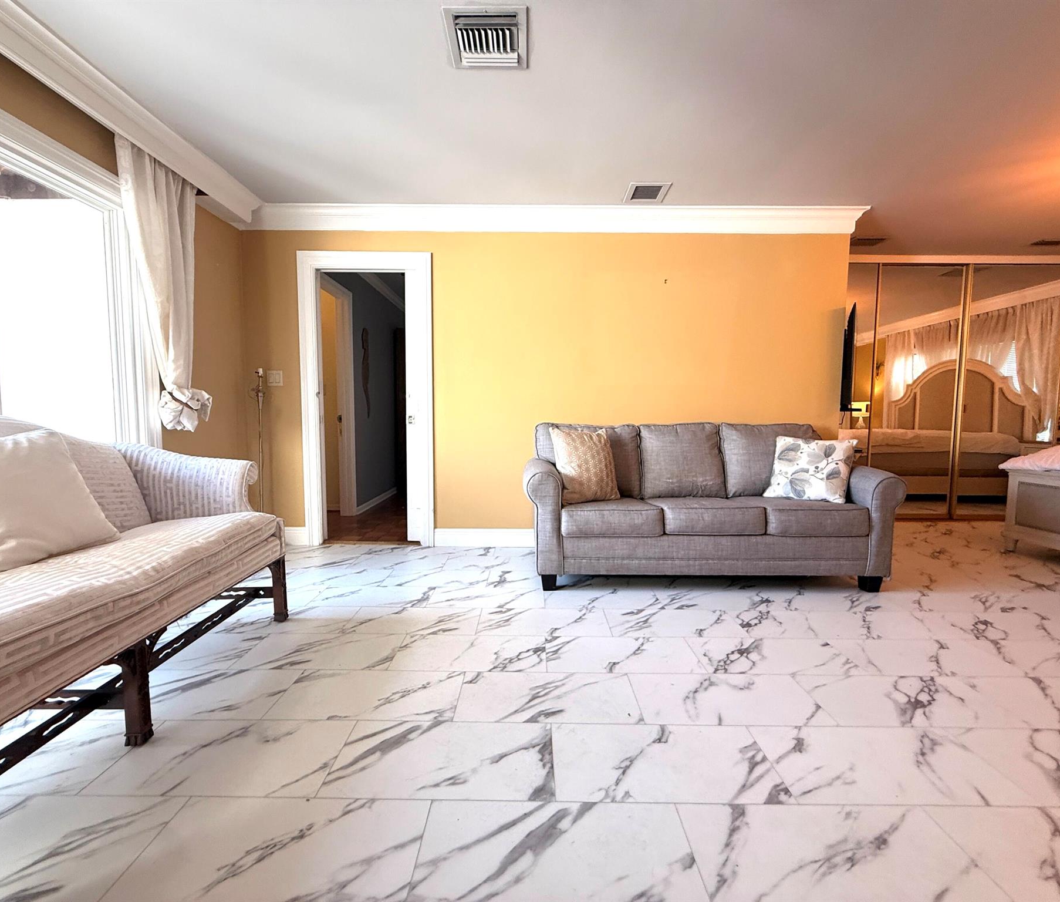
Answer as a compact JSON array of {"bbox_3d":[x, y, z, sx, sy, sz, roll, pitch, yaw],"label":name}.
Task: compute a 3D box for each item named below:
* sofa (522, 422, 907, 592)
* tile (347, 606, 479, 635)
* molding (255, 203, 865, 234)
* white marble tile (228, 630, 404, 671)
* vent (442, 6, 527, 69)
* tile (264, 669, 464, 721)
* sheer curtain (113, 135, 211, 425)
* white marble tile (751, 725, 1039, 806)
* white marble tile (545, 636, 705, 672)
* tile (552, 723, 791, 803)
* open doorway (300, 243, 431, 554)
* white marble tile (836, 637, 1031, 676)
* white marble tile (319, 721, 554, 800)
[{"bbox_3d":[1.006,0.294,3.069,2.070,0.925,0.900,0,4,0],"label":"sofa"},{"bbox_3d":[-0.540,0.803,2.292,0.607,0.010,0.305,0,4,0],"label":"tile"},{"bbox_3d":[0.144,-1.619,3.400,4.400,0.160,0.090,0,4,0],"label":"molding"},{"bbox_3d":[-0.847,0.827,2.001,0.610,0.010,0.306,0,4,0],"label":"white marble tile"},{"bbox_3d":[-0.165,-1.617,1.927,0.310,0.030,0.315,0,4,0],"label":"vent"},{"bbox_3d":[-0.547,0.850,1.690,0.610,0.010,0.306,0,4,0],"label":"tile"},{"bbox_3d":[-1.990,-0.855,2.674,0.170,1.490,0.580,0,4,0],"label":"sheer curtain"},{"bbox_3d":[0.974,0.875,1.362,0.607,0.010,0.305,0,4,0],"label":"white marble tile"},{"bbox_3d":[0.371,0.835,1.990,0.610,0.010,0.306,0,4,0],"label":"white marble tile"},{"bbox_3d":[0.369,0.872,1.367,0.607,0.010,0.305,0,4,0],"label":"tile"},{"bbox_3d":[-1.179,-0.354,3.597,0.955,2.125,0.150,0,4,0],"label":"open doorway"},{"bbox_3d":[1.590,0.842,1.980,0.610,0.010,0.306,0,4,0],"label":"white marble tile"},{"bbox_3d":[-0.238,0.873,1.380,0.610,0.010,0.306,0,4,0],"label":"white marble tile"}]

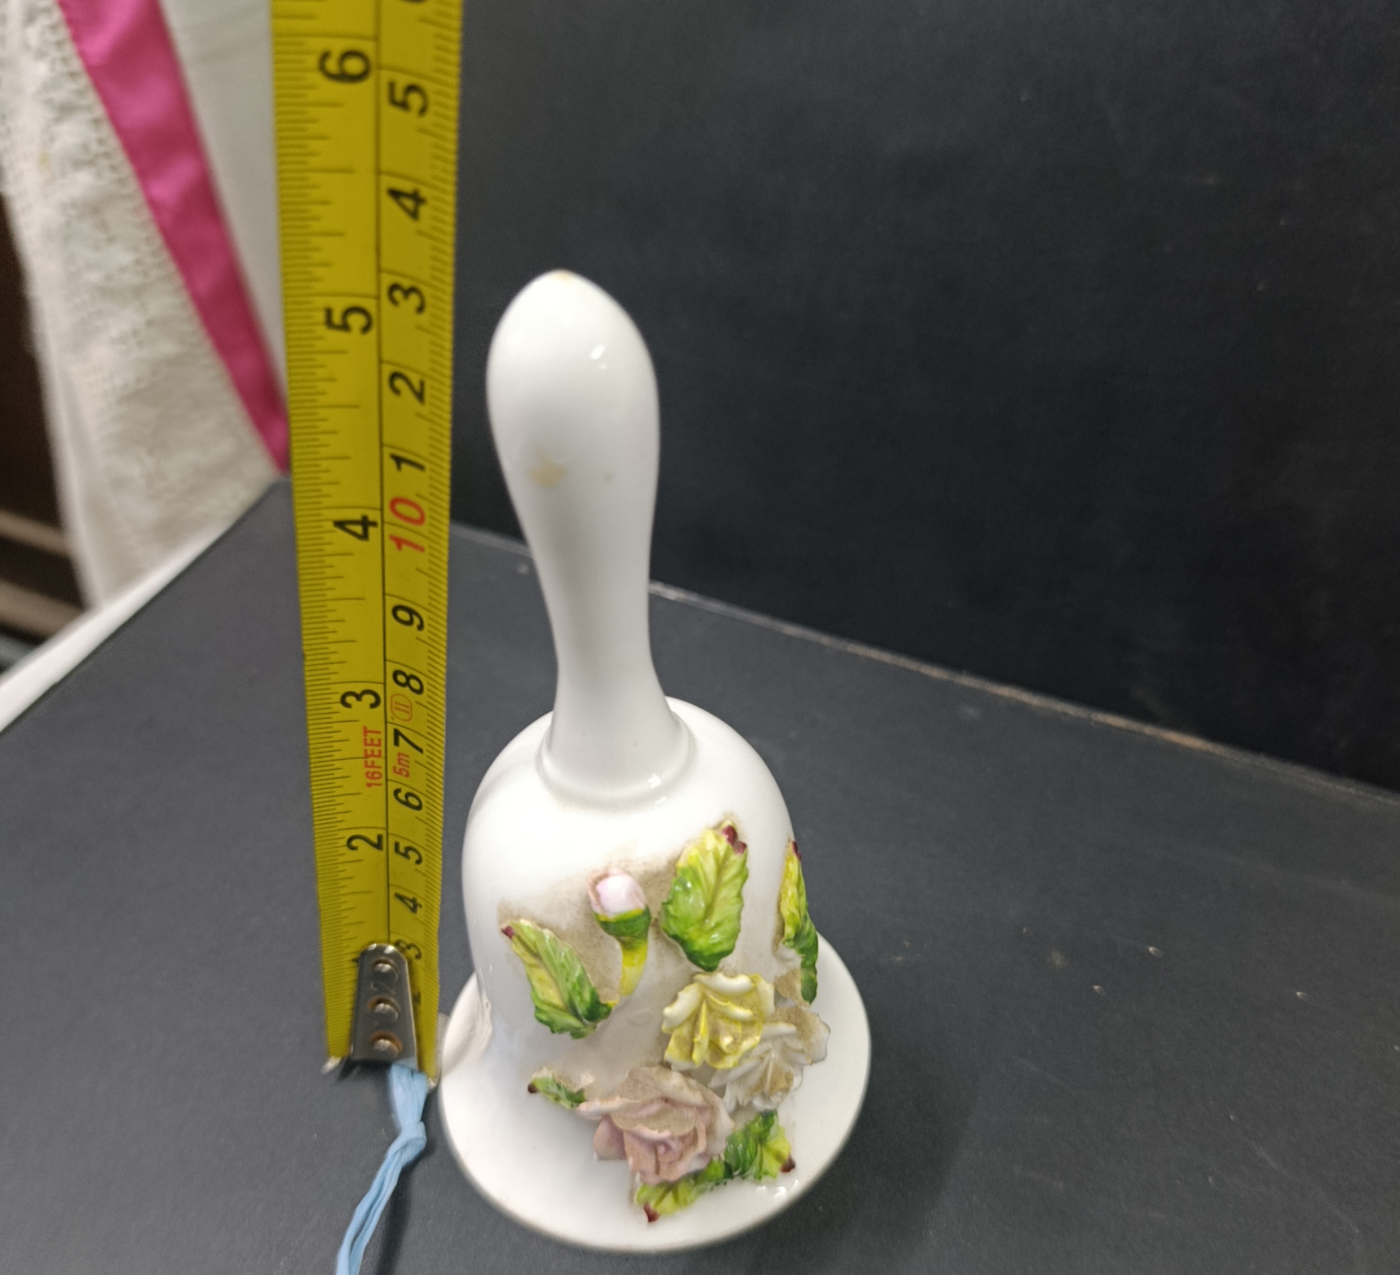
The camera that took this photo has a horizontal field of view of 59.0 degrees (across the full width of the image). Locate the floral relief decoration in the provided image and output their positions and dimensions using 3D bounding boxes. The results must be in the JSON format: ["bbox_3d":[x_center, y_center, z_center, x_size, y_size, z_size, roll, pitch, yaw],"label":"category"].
[{"bbox_3d":[-0.002,0.052,0.165,0.042,0.054,0.023,-14,37,-13],"label":"floral relief decoration"}]

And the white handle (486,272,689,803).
[{"bbox_3d":[-0.013,-0.011,0.145,0.020,0.064,0.020,-7,36,-4],"label":"white handle"}]

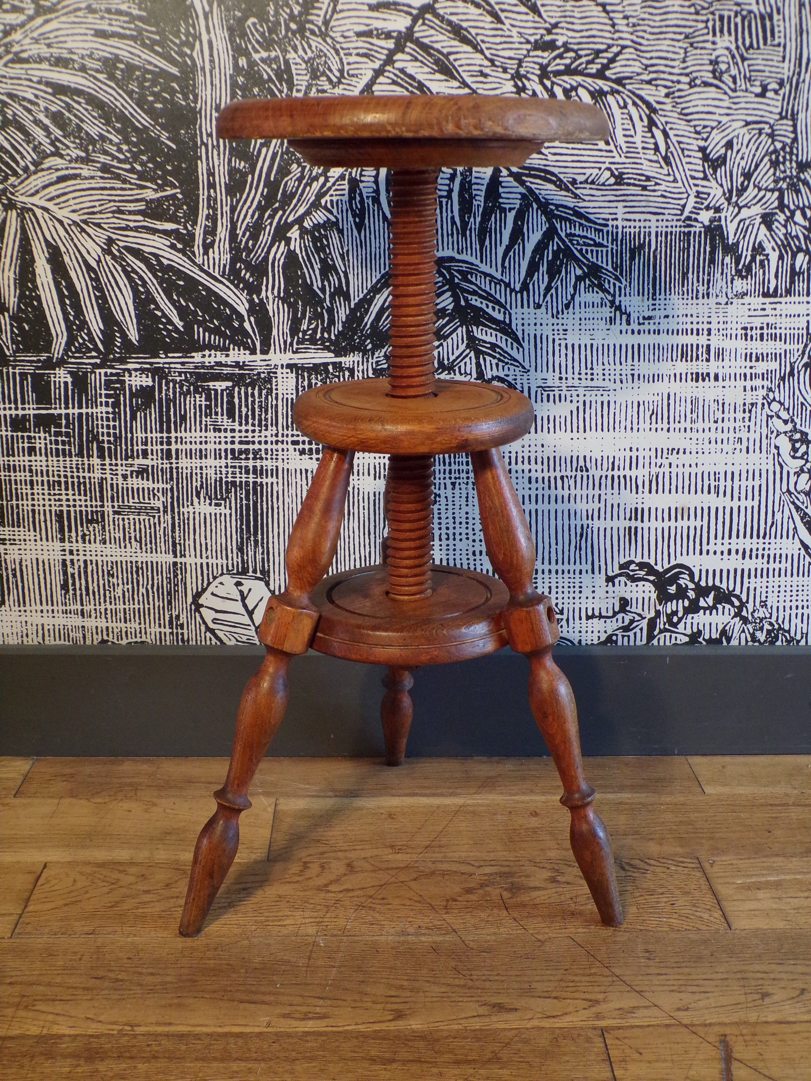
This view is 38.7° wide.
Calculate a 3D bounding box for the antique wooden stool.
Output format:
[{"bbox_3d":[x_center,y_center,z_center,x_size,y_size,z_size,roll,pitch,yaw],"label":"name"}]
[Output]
[{"bbox_3d":[0.002,-0.027,1.055,0.393,0.684,0.381,0,17,-3],"label":"antique wooden stool"}]

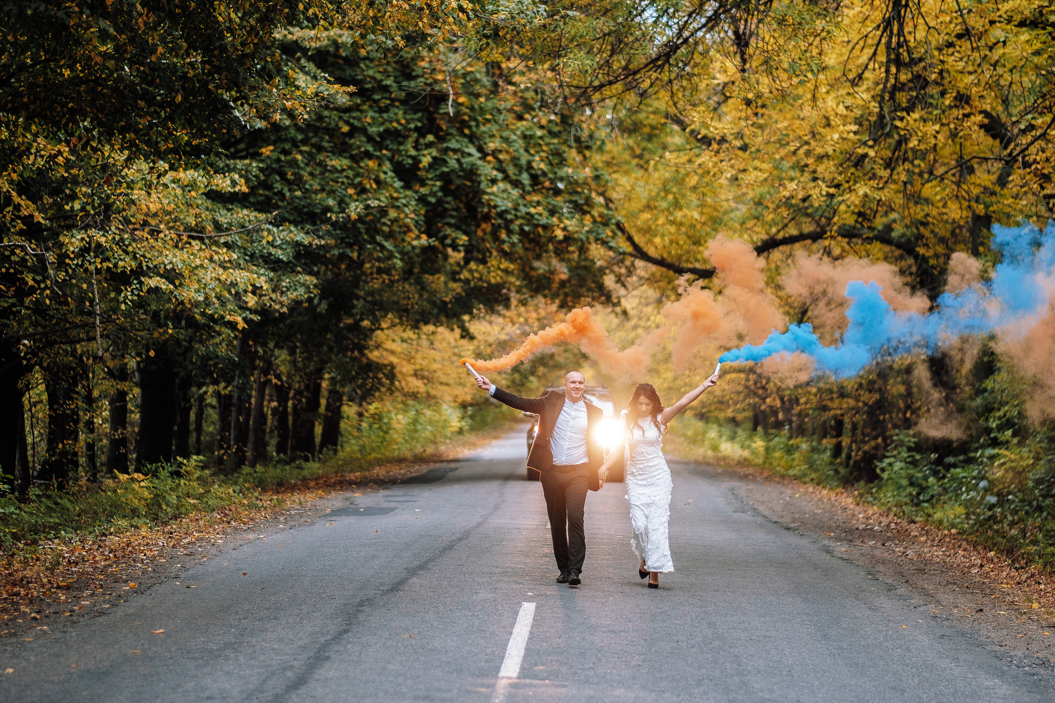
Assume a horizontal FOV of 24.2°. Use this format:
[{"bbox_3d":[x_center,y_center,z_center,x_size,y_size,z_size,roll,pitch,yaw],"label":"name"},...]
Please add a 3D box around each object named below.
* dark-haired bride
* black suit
[{"bbox_3d":[1.079,1.064,20.200,0.988,1.771,0.500,0,-1,2],"label":"dark-haired bride"},{"bbox_3d":[0.164,1.065,20.400,0.922,1.549,0.430,0,-1,2],"label":"black suit"}]

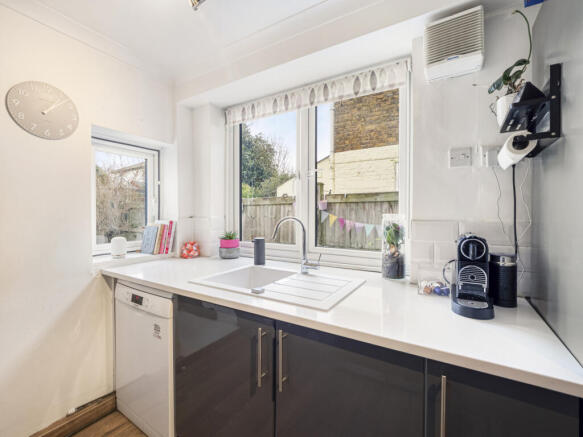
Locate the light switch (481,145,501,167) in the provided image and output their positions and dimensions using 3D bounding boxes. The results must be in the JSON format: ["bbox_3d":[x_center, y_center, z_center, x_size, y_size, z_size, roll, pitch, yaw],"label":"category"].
[{"bbox_3d":[0.879,-0.273,1.174,0.090,0.090,0.018,0,1,33],"label":"light switch"}]

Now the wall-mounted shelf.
[{"bbox_3d":[0.798,-0.326,0.922,0.113,0.223,0.334,0,1,33],"label":"wall-mounted shelf"}]

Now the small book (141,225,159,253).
[{"bbox_3d":[-1.134,0.178,2.161,0.157,0.210,0.017,0,-7,33],"label":"small book"}]

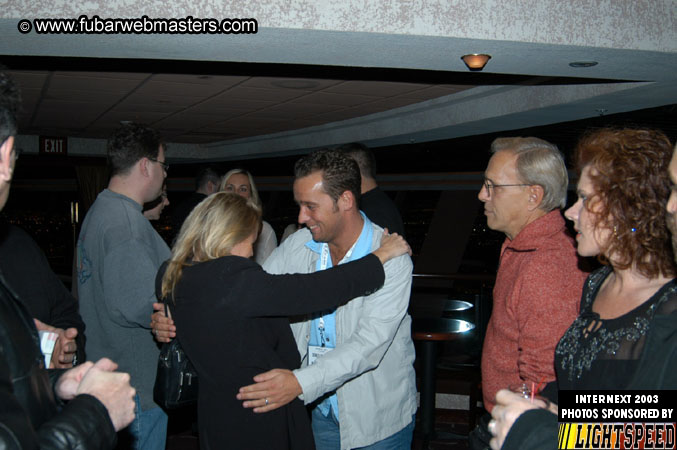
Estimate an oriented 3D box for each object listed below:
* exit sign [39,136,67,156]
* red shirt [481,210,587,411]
[{"bbox_3d":[-3.444,-0.946,8.150,0.310,0.235,0.050,-1,3,-26],"label":"exit sign"},{"bbox_3d":[0.530,0.238,1.780,0.320,0.560,0.500,1,2,6],"label":"red shirt"}]

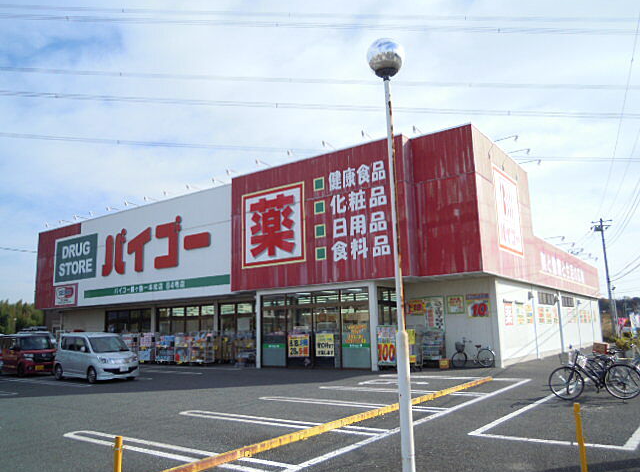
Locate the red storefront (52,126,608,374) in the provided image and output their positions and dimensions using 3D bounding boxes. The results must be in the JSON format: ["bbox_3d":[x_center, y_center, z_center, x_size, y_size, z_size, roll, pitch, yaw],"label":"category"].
[{"bbox_3d":[1.363,4.062,39.267,31.520,9.150,30.100,-9,-12,35],"label":"red storefront"}]

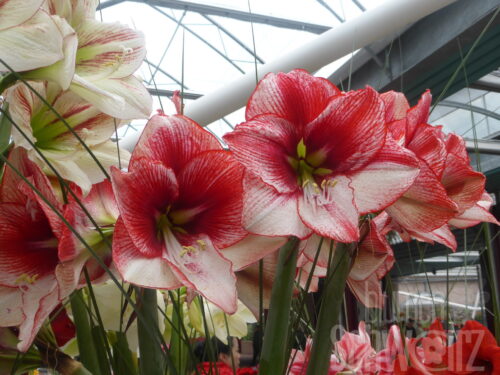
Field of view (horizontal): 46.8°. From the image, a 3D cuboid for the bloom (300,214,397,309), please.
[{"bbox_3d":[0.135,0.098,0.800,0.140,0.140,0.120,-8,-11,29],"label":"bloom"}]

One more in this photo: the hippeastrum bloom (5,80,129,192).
[{"bbox_3d":[-0.206,-0.057,0.650,0.105,0.135,0.140,-4,-14,45],"label":"hippeastrum bloom"}]

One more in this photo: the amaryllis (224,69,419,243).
[{"bbox_3d":[0.069,-0.029,0.565,0.182,0.168,0.110,2,-7,-6],"label":"amaryllis"}]

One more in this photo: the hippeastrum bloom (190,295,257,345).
[{"bbox_3d":[-0.053,0.237,1.080,0.140,0.125,0.105,4,-1,-15],"label":"hippeastrum bloom"}]

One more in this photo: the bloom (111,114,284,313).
[{"bbox_3d":[-0.056,0.027,0.575,0.165,0.185,0.115,7,-9,-23],"label":"bloom"}]

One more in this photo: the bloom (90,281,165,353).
[{"bbox_3d":[-0.194,0.199,0.920,0.135,0.140,0.110,6,-2,-21],"label":"bloom"}]

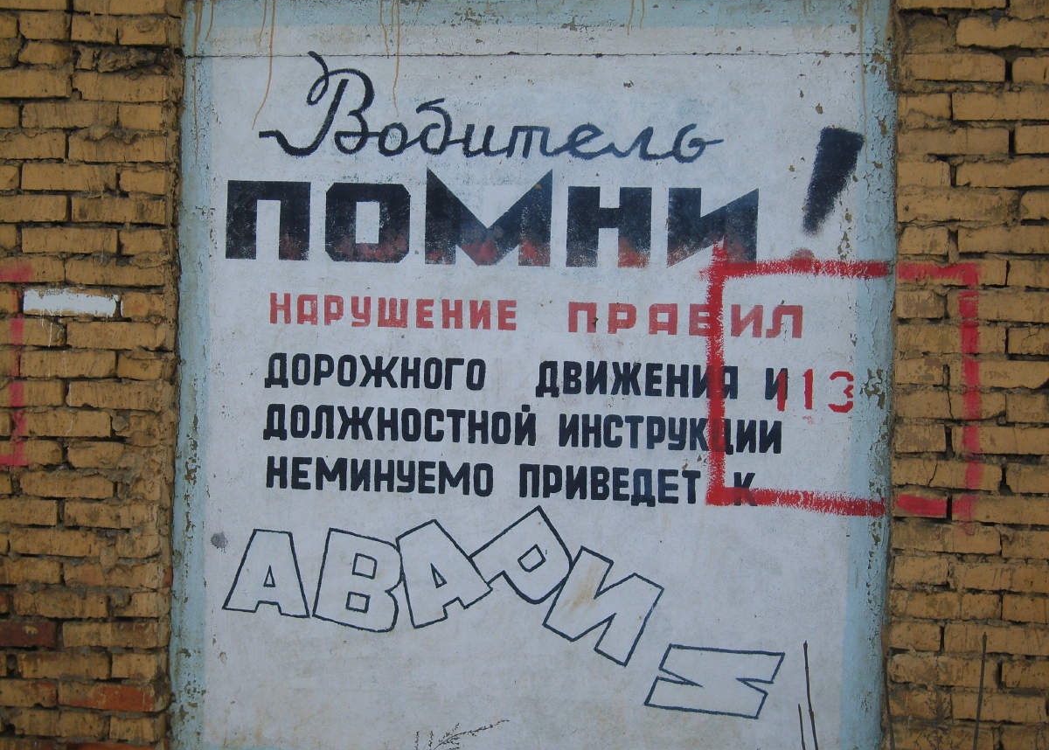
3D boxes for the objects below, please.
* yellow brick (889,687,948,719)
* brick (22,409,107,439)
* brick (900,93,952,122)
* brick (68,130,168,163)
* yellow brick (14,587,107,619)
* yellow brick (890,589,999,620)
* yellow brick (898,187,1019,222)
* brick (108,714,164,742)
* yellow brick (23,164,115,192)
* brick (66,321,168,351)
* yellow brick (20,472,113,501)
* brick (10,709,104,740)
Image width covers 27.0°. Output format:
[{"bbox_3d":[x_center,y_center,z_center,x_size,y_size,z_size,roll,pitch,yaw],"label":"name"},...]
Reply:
[{"bbox_3d":[0.949,0.767,5.216,0.120,0.065,0.250,1,1,11],"label":"yellow brick"},{"bbox_3d":[-1.157,0.123,5.621,0.250,0.065,0.120,1,1,10],"label":"brick"},{"bbox_3d":[0.967,-0.634,5.292,0.121,0.066,0.250,1,0,8],"label":"brick"},{"bbox_3d":[-1.008,-0.572,5.528,0.250,0.065,0.120,1,1,11],"label":"brick"},{"bbox_3d":[-1.163,0.577,5.582,0.251,0.069,0.120,1,2,10],"label":"yellow brick"},{"bbox_3d":[1.002,0.540,5.198,0.252,0.068,0.120,1,2,10],"label":"yellow brick"},{"bbox_3d":[1.034,-0.400,5.234,0.250,0.065,0.120,1,1,10],"label":"yellow brick"},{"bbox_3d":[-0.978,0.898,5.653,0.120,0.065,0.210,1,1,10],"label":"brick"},{"bbox_3d":[-1.135,-0.497,5.555,0.250,0.065,0.120,1,1,11],"label":"yellow brick"},{"bbox_3d":[-1.010,-0.098,5.503,0.253,0.066,0.120,1,0,8],"label":"brick"},{"bbox_3d":[-1.139,0.278,5.536,0.250,0.065,0.120,1,1,9],"label":"yellow brick"},{"bbox_3d":[-1.162,0.874,5.521,0.247,0.066,0.120,1,0,8],"label":"brick"}]

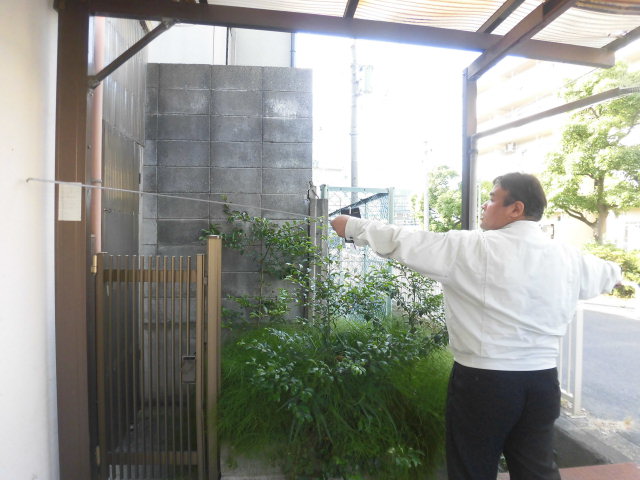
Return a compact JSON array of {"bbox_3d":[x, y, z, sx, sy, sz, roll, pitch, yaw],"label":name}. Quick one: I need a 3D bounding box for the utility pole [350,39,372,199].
[{"bbox_3d":[1.650,-3.400,18.500,0.850,9.800,0.420,0,0,0],"label":"utility pole"}]

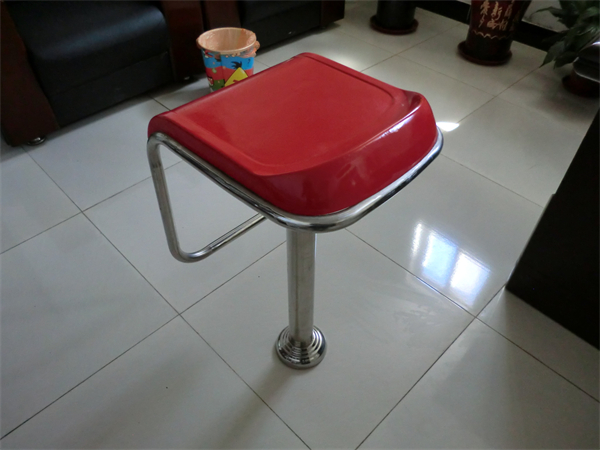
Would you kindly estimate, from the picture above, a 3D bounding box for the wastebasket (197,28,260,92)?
[{"bbox_3d":[-0.319,-0.725,2.148,0.258,0.252,0.258,1,45,-1],"label":"wastebasket"}]

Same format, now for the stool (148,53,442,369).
[{"bbox_3d":[-0.012,0.068,1.019,0.350,0.730,0.370,-34,55,-30],"label":"stool"}]

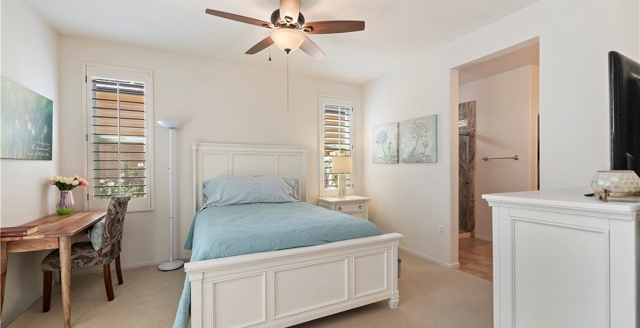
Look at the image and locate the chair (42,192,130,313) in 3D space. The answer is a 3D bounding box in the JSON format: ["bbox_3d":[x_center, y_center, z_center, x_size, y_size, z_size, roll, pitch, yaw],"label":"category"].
[{"bbox_3d":[-2.223,0.804,2.435,0.550,0.970,0.450,0,0,-26],"label":"chair"}]

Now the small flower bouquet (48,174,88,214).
[{"bbox_3d":[-2.683,0.329,2.621,0.290,0.410,0.290,0,0,-26],"label":"small flower bouquet"}]

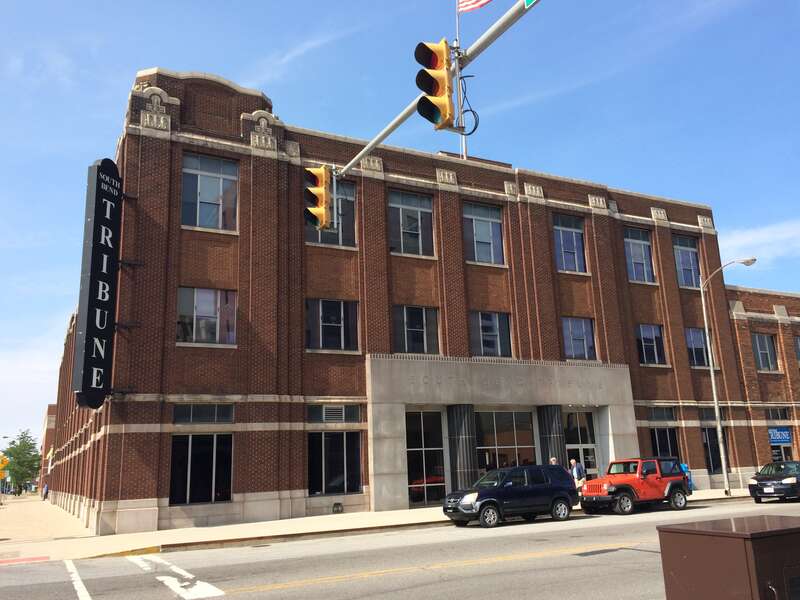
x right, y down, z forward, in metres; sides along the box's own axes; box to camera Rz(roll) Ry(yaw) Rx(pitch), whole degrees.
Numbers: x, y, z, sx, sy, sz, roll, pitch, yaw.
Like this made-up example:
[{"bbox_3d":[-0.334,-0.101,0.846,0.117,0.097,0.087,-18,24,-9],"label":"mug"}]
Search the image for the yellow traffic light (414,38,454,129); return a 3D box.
[{"bbox_3d":[0.438,-2.705,8.362,0.390,1.060,0.340,5,-15,-27],"label":"yellow traffic light"}]

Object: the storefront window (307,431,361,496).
[{"bbox_3d":[-2.347,5.841,24.010,2.020,2.220,0.140,5,-15,-27],"label":"storefront window"}]

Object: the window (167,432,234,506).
[{"bbox_3d":[-6.365,5.444,21.573,1.930,2.200,0.200,5,-15,-27],"label":"window"}]

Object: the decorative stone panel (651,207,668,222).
[{"bbox_3d":[13.396,-4.433,34.645,0.980,0.630,0.220,5,-15,-27],"label":"decorative stone panel"}]

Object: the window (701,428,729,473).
[{"bbox_3d":[15.223,7.269,32.424,1.900,2.190,0.200,5,-15,-27],"label":"window"}]

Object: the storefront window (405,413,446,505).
[{"bbox_3d":[0.989,6.119,25.999,1.690,3.510,0.140,5,-15,-27],"label":"storefront window"}]

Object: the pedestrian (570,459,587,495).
[{"bbox_3d":[6.707,6.809,25.155,0.420,1.660,0.550,9,-18,-40],"label":"pedestrian"}]

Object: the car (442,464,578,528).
[{"bbox_3d":[3.393,6.006,20.787,4.570,1.680,1.800,5,-15,-27],"label":"car"}]

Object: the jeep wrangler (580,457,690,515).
[{"bbox_3d":[8.090,6.363,23.216,4.100,1.770,1.850,5,-15,-27],"label":"jeep wrangler"}]

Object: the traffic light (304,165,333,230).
[{"bbox_3d":[-1.417,-1.777,11.666,0.400,1.060,0.340,5,-15,-27],"label":"traffic light"}]

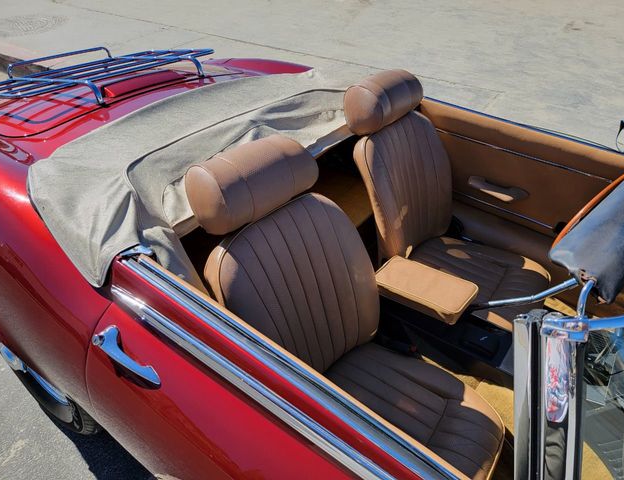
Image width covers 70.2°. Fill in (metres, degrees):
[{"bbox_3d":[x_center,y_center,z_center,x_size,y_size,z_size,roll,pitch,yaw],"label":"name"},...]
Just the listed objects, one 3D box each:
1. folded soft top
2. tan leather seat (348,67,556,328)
[{"bbox_3d":[-0.175,-0.362,1.381,0.597,0.216,1.360,26,42,28],"label":"folded soft top"},{"bbox_3d":[0.474,-0.082,1.483,0.762,0.772,0.525,26,42,28],"label":"tan leather seat"}]

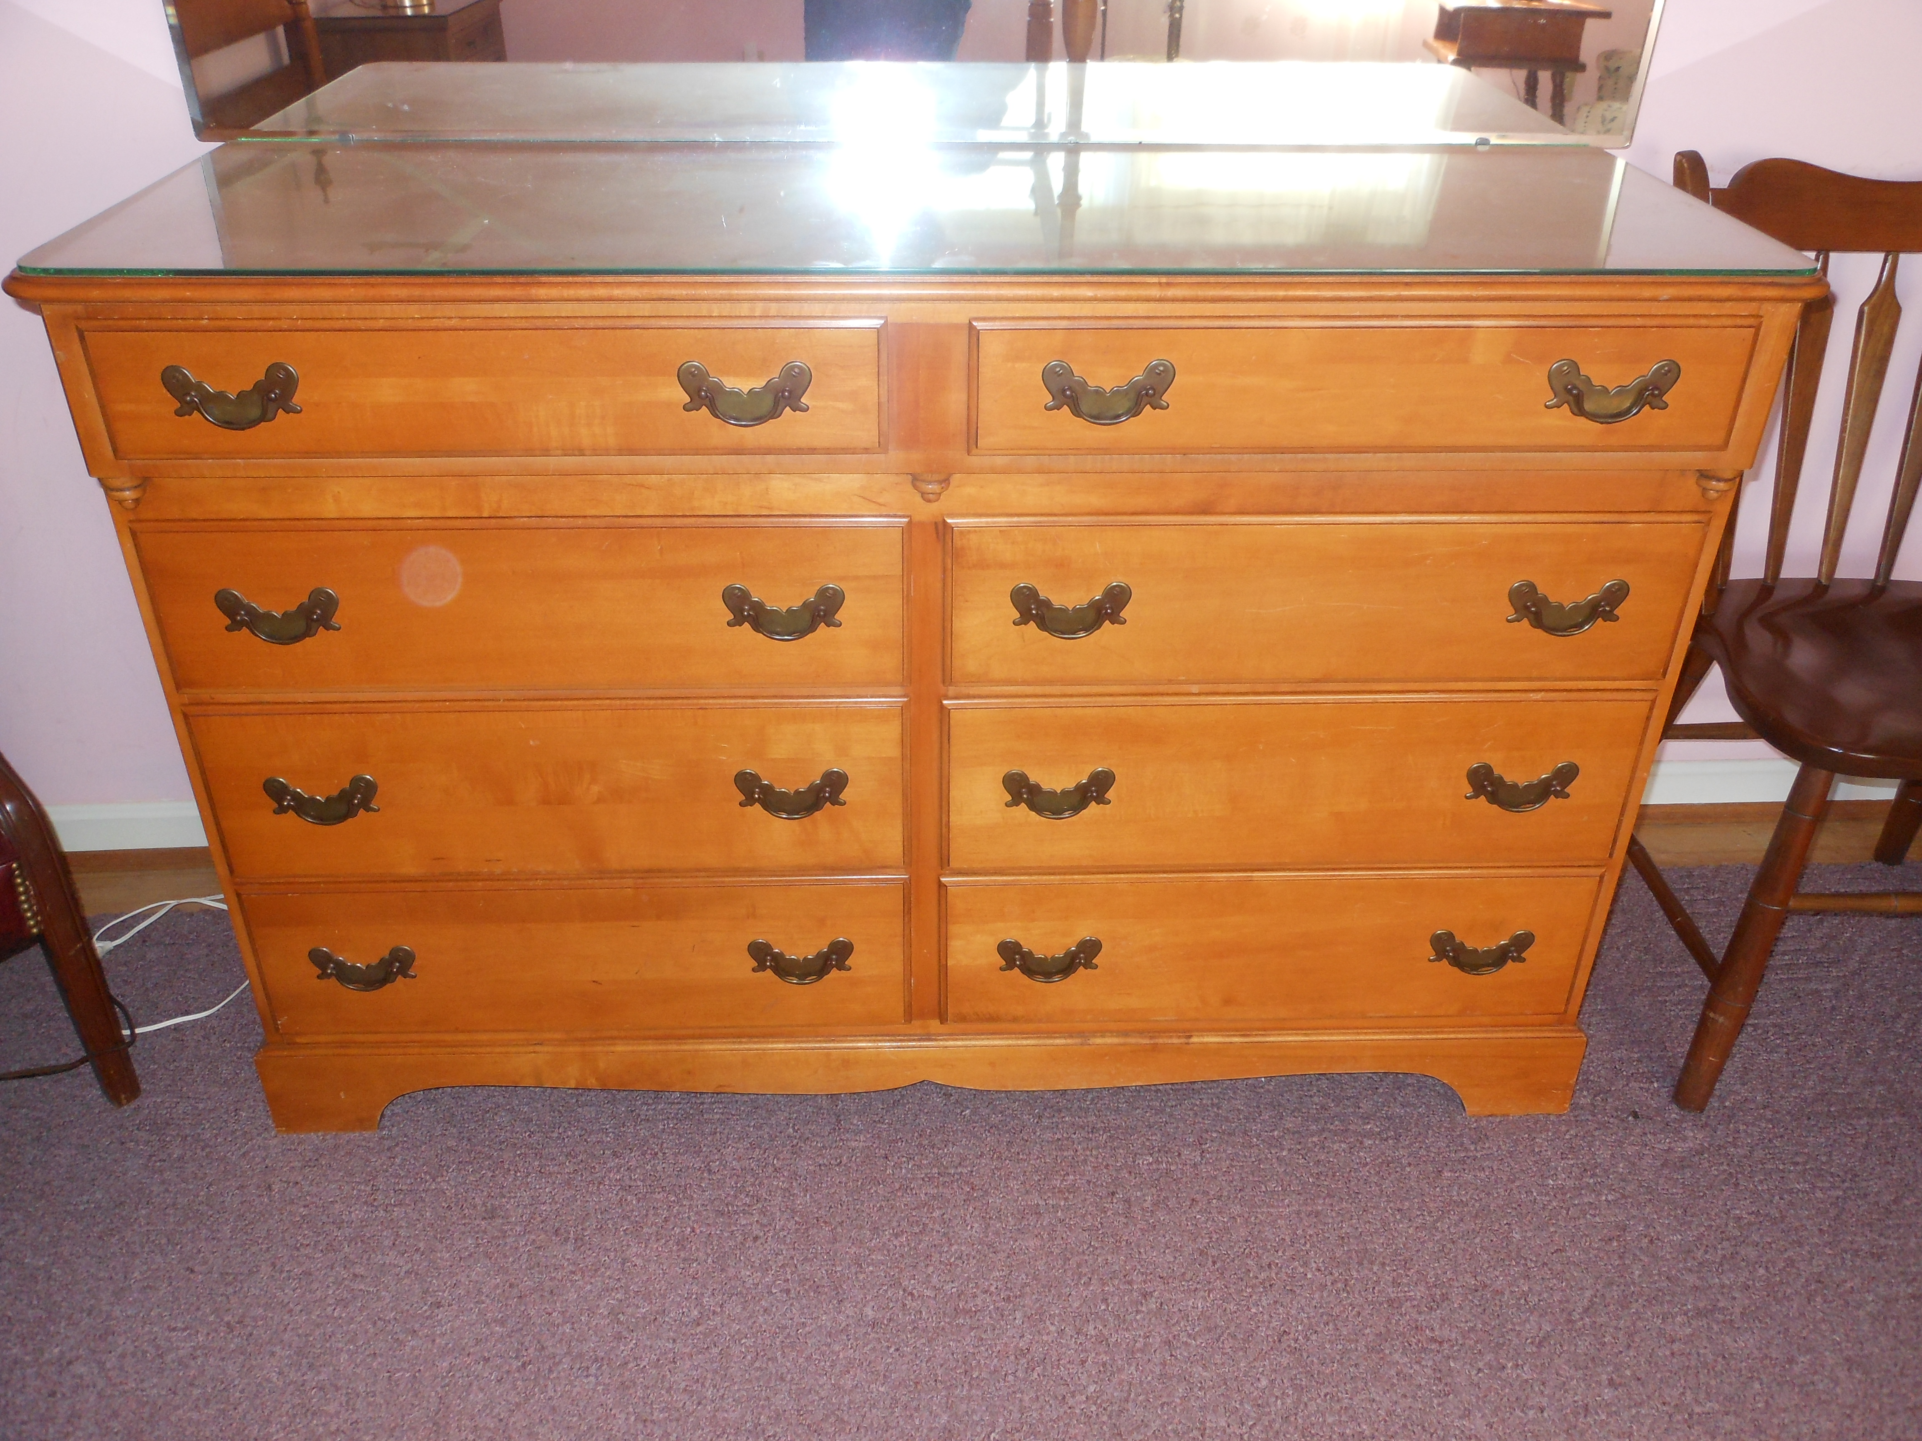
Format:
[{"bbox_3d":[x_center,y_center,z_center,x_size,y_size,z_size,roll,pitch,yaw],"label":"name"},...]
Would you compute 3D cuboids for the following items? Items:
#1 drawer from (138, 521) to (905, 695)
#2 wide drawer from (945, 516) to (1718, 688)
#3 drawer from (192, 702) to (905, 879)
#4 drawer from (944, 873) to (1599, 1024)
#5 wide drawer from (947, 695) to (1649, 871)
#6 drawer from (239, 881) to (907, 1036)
[{"bbox_3d":[-0.355,-0.186,1.417,0.616,0.159,0.400,0,33,-1],"label":"drawer"},{"bbox_3d":[0.289,-0.191,1.431,0.616,0.159,0.400,0,33,-1],"label":"wide drawer"},{"bbox_3d":[-0.355,-0.032,1.515,0.616,0.186,0.400,0,33,-1],"label":"drawer"},{"bbox_3d":[0.287,0.125,1.634,0.616,0.184,0.400,0,33,-1],"label":"drawer"},{"bbox_3d":[0.288,-0.037,1.530,0.616,0.186,0.400,0,33,-1],"label":"wide drawer"},{"bbox_3d":[-0.357,0.131,1.620,0.616,0.184,0.400,0,33,-1],"label":"drawer"}]

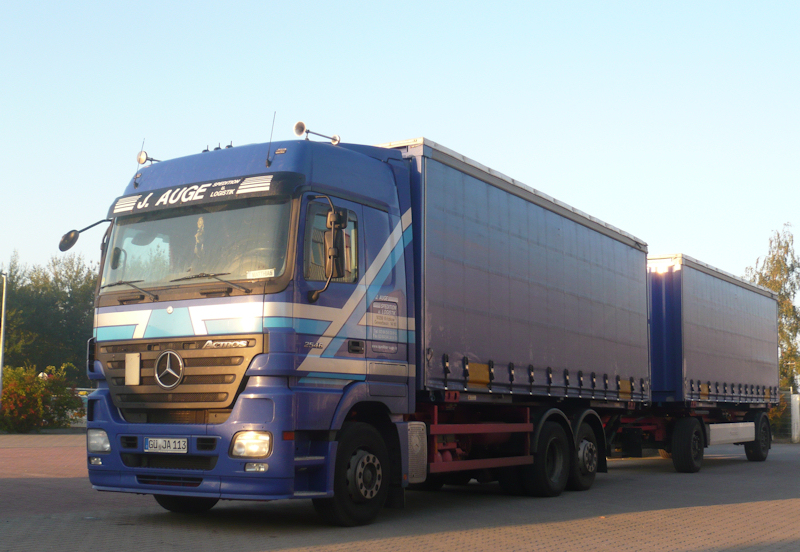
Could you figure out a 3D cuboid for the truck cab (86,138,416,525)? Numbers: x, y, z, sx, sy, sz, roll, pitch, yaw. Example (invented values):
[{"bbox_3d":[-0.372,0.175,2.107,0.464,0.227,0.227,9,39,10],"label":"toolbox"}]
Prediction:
[{"bbox_3d":[-1.507,0.514,10.466,2.520,3.820,2.340,-4,-9,31],"label":"truck cab"}]

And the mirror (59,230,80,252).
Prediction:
[{"bbox_3d":[-3.214,-0.335,10.105,0.100,0.265,0.220,38,1,15],"label":"mirror"}]

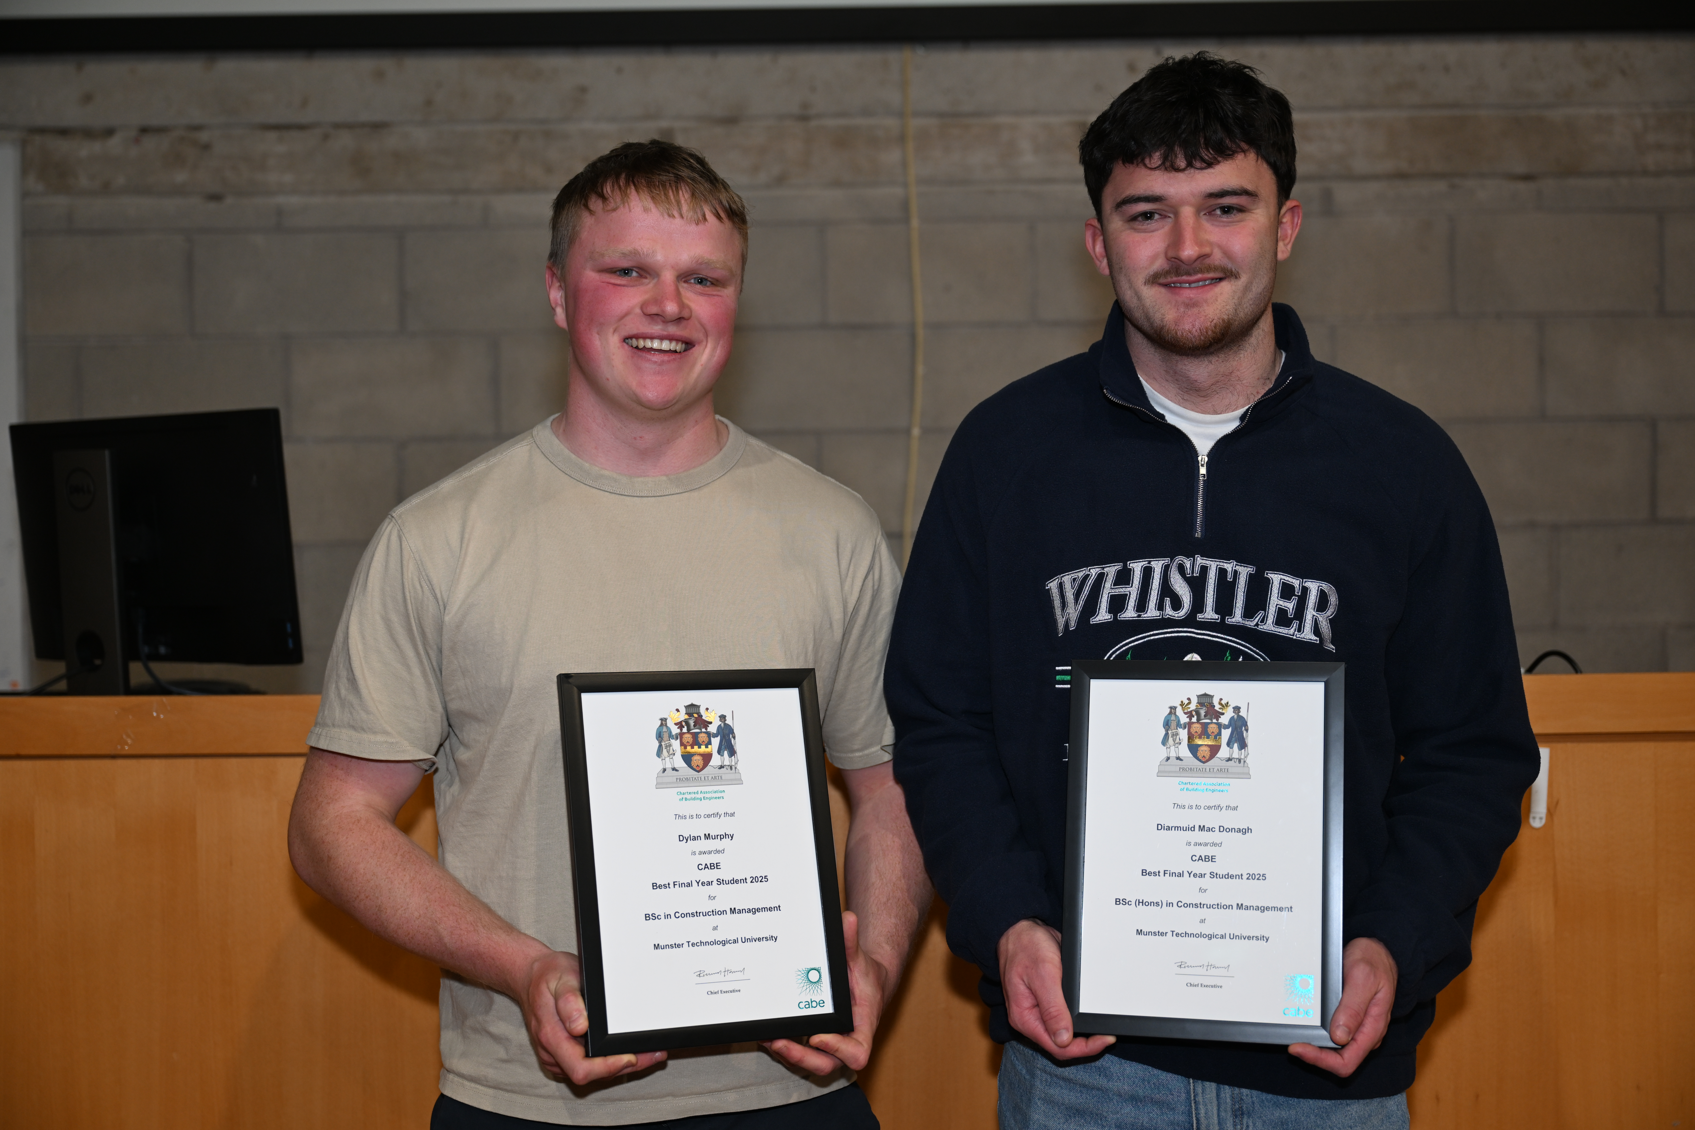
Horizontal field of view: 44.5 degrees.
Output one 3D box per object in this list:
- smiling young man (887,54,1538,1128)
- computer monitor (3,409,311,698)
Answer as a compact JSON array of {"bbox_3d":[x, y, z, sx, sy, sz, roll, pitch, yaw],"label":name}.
[{"bbox_3d":[0.343,0.475,1.920,0.610,1.870,0.360,-1,1,12],"label":"smiling young man"},{"bbox_3d":[-0.900,-0.012,2.650,0.525,0.365,0.185,0,2,33],"label":"computer monitor"}]

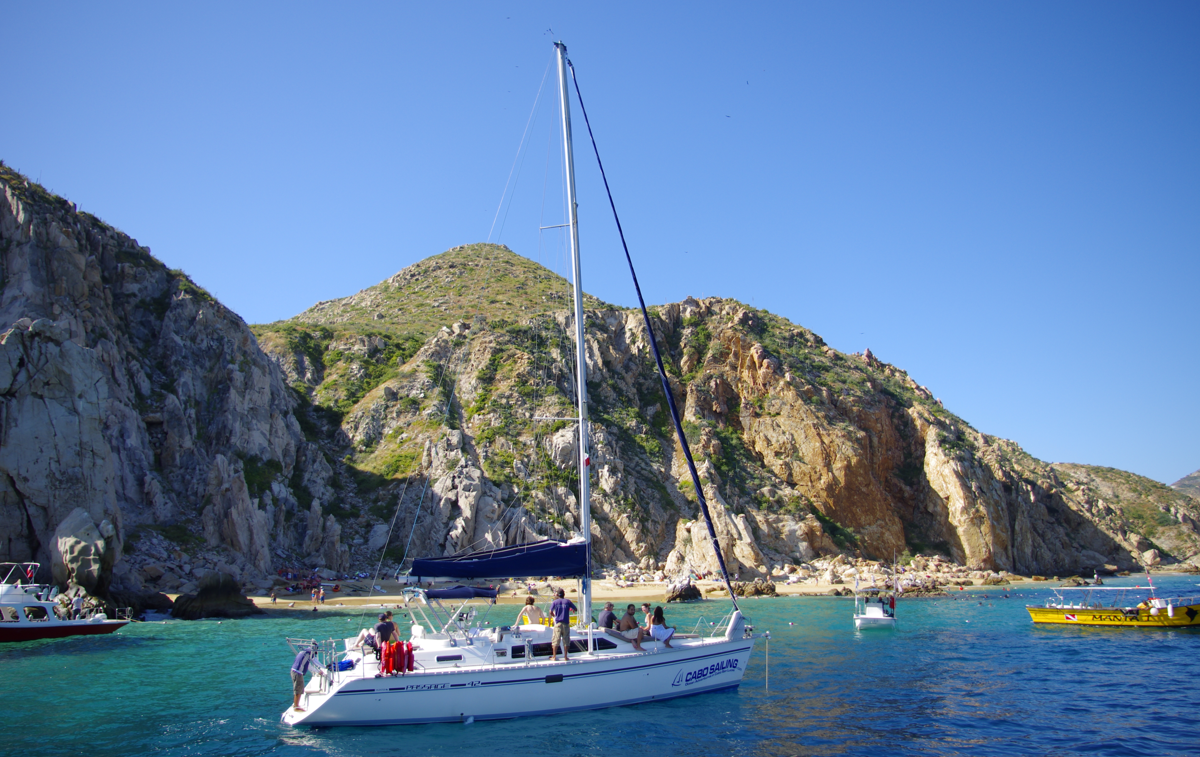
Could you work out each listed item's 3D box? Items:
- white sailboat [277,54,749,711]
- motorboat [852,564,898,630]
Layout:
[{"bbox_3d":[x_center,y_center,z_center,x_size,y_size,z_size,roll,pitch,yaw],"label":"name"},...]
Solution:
[{"bbox_3d":[-1.397,-0.806,24.675,13.150,18.773,4.270,5,-14,-26],"label":"white sailboat"},{"bbox_3d":[15.901,12.745,52.637,2.400,3.600,6.600,-4,-13,16],"label":"motorboat"}]

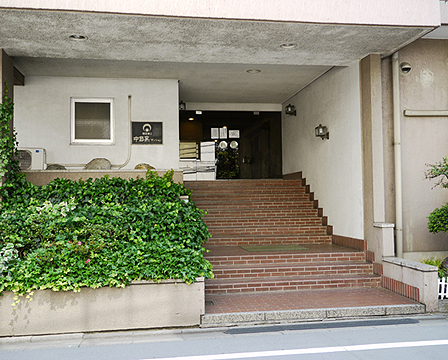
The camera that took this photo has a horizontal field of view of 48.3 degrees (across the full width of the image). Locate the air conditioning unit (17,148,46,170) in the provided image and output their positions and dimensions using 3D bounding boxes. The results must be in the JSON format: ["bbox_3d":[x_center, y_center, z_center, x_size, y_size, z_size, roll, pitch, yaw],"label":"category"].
[{"bbox_3d":[-4.148,-0.390,10.534,0.733,0.515,0.280,0,-2,-9],"label":"air conditioning unit"}]

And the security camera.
[{"bbox_3d":[3.346,-2.045,9.166,0.215,0.220,0.120,0,-2,-9],"label":"security camera"}]

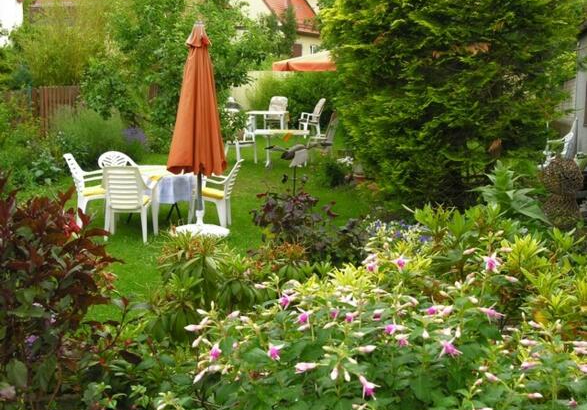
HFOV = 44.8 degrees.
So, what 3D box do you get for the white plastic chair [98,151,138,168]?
[{"bbox_3d":[-2.250,-0.250,9.432,0.570,0.875,0.580,-7,13,-34],"label":"white plastic chair"}]

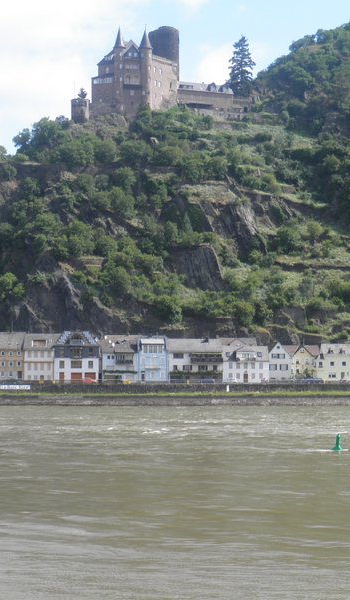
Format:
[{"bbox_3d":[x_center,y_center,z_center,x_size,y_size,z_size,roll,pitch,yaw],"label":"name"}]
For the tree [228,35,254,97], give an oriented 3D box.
[{"bbox_3d":[27.178,-94.912,556.515,11.000,25.192,11.000,0,-3,0],"label":"tree"}]

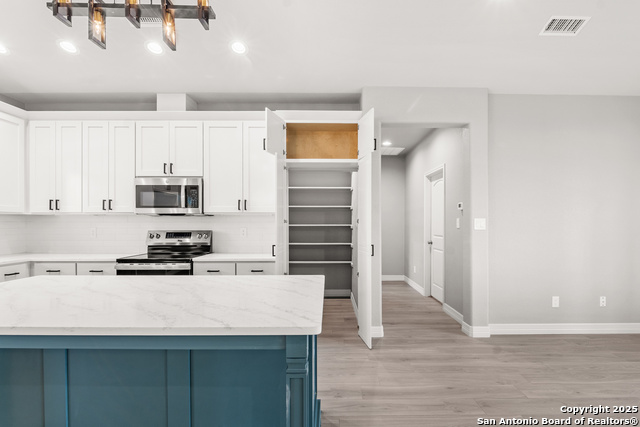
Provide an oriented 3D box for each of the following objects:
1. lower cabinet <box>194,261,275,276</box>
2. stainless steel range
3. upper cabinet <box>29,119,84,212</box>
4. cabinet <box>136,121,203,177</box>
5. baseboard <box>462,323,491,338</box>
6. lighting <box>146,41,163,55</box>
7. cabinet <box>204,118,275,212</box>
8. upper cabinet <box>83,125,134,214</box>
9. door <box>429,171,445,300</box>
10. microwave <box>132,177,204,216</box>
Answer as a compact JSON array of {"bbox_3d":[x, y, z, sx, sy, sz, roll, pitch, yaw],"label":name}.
[{"bbox_3d":[-0.863,0.940,3.240,0.890,0.880,0.620,0,-1,0],"label":"lower cabinet"},{"bbox_3d":[-1.665,0.785,3.200,0.760,1.190,0.690,0,-1,0],"label":"stainless steel range"},{"bbox_3d":[-3.000,-0.520,3.400,0.610,1.065,0.330,0,-1,0],"label":"upper cabinet"},{"bbox_3d":[-1.705,-0.730,3.400,0.770,0.640,0.330,0,-1,0],"label":"cabinet"},{"bbox_3d":[1.782,1.305,3.200,0.190,0.118,0.140,0,-1,0],"label":"baseboard"},{"bbox_3d":[-1.379,-1.390,2.370,0.160,0.020,0.160,0,-1,0],"label":"lighting"},{"bbox_3d":[-0.875,-0.520,3.400,0.880,1.065,0.330,0,-1,0],"label":"cabinet"},{"bbox_3d":[-2.395,-0.520,3.400,0.605,1.065,0.330,0,-1,0],"label":"upper cabinet"},{"bbox_3d":[1.895,0.410,4.460,0.050,2.020,0.760,0,-1,1],"label":"door"},{"bbox_3d":[-1.685,-0.190,3.375,0.760,0.420,0.390,0,-1,0],"label":"microwave"}]

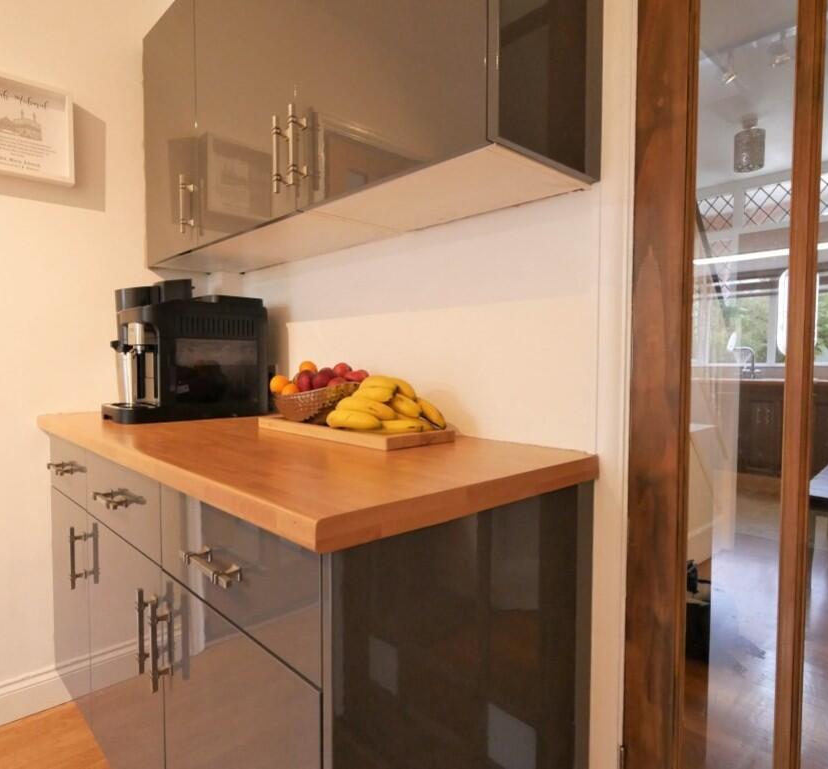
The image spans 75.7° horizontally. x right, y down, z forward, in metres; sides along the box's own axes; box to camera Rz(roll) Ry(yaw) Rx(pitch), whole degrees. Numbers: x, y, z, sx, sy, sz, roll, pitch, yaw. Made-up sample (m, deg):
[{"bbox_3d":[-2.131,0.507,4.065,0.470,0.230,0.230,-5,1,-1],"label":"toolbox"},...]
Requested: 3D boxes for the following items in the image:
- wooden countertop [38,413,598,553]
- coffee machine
[{"bbox_3d":[-0.407,0.127,1.284,0.590,0.038,1.500,-2,3,-44],"label":"wooden countertop"},{"bbox_3d":[-0.657,-0.093,1.552,0.405,0.378,0.232,-2,3,-44],"label":"coffee machine"}]

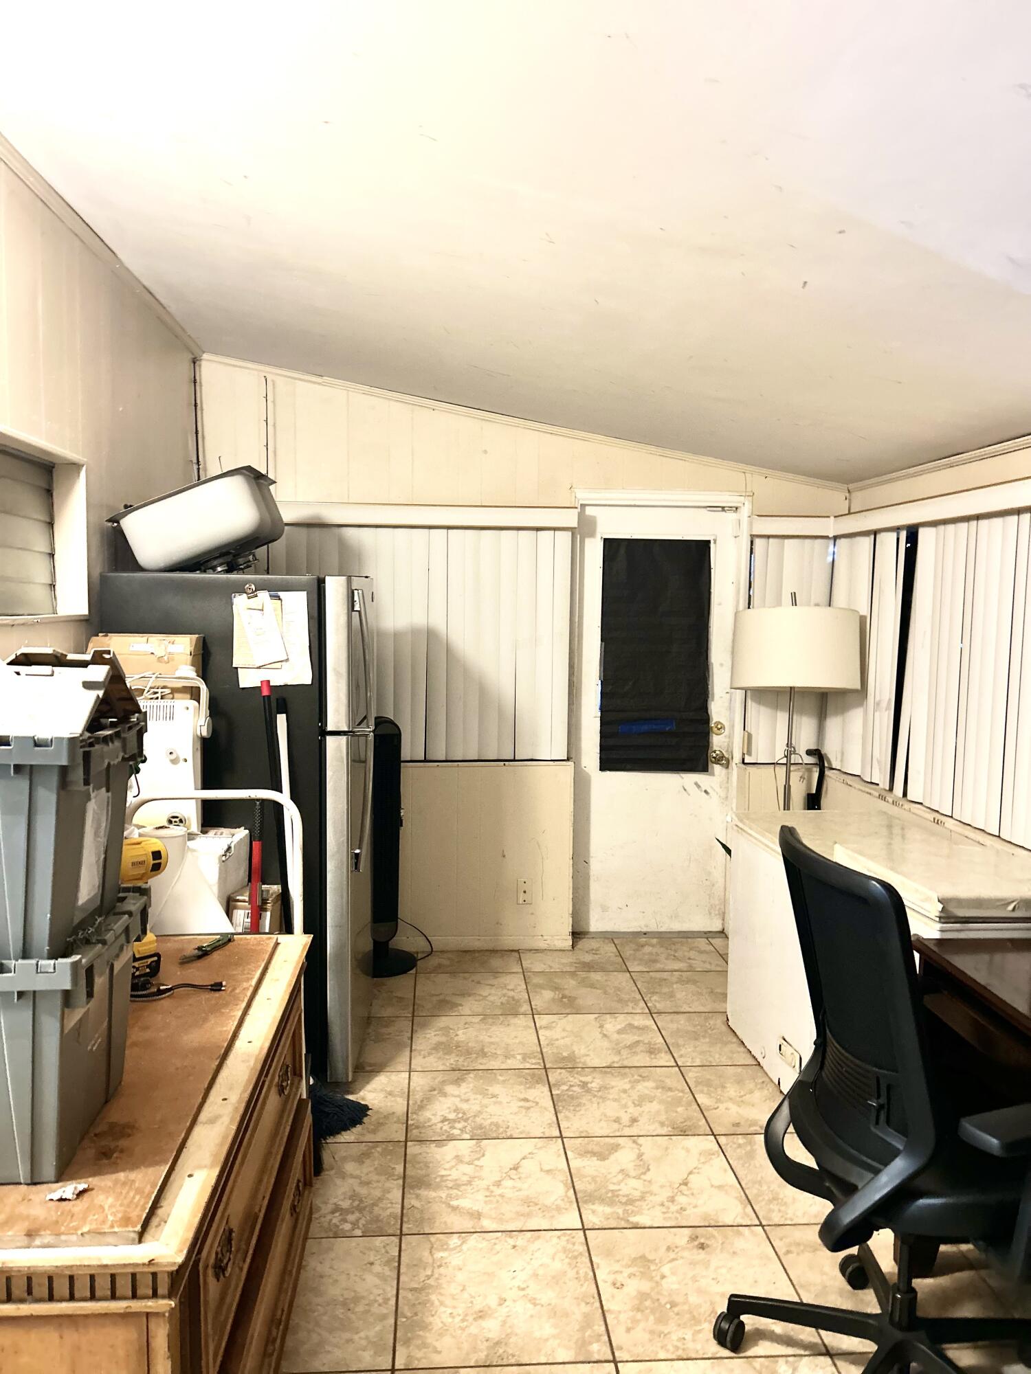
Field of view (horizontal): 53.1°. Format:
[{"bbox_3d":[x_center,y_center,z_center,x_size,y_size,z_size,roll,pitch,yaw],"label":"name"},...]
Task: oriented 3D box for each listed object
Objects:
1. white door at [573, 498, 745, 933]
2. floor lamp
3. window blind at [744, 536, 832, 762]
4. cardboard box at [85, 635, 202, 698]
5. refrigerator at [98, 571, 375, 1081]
[{"bbox_3d":[0.662,0.173,4.927,0.770,2.040,0.060,1,4,-4],"label":"white door"},{"bbox_3d":[1.153,0.452,4.347,0.520,1.610,0.520,1,4,-4],"label":"floor lamp"},{"bbox_3d":[1.252,-0.172,4.728,0.390,1.070,0.070,1,4,-4],"label":"window blind"},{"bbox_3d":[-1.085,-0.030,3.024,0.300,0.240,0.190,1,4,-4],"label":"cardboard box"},{"bbox_3d":[-0.898,0.447,3.594,0.800,1.650,0.740,1,4,-3],"label":"refrigerator"}]

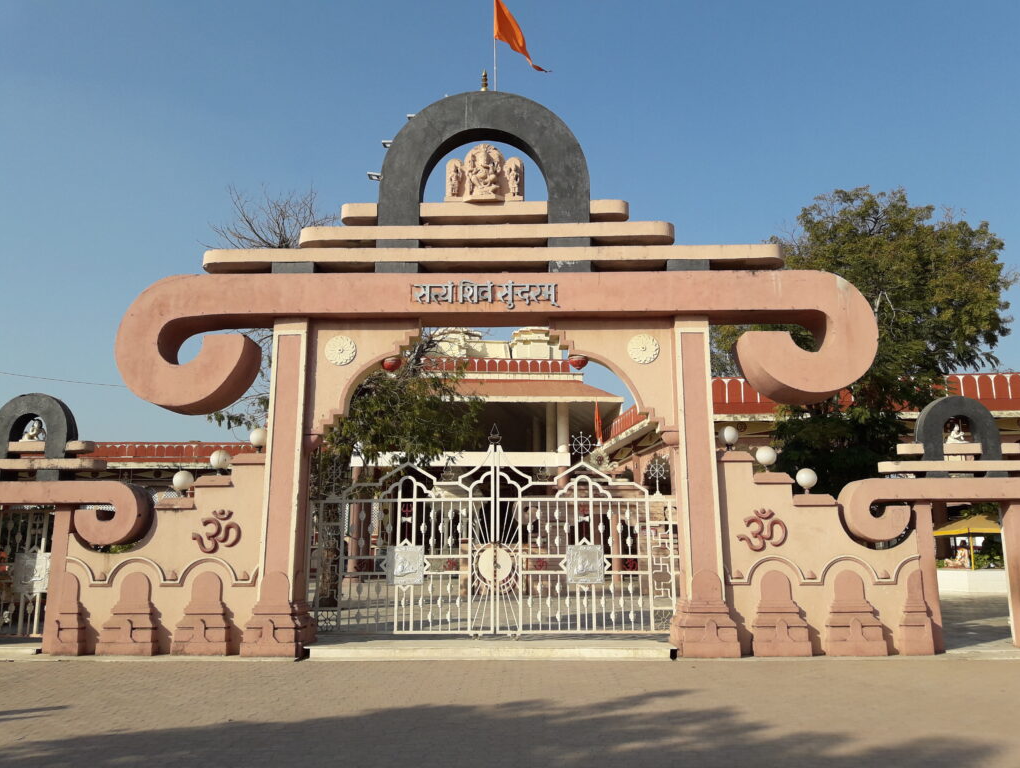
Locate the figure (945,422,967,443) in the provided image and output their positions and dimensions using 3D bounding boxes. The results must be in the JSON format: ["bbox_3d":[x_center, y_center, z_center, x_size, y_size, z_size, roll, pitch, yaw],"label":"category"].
[{"bbox_3d":[6.576,0.720,12.207,0.300,0.309,0.300,-9,-14,40],"label":"figure"}]

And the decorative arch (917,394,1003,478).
[{"bbox_3d":[6.561,0.782,12.170,1.103,1.175,0.310,0,-11,1],"label":"decorative arch"}]

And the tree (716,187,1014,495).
[{"bbox_3d":[8.601,0.060,19.745,7.244,10.180,7.000,0,-11,1],"label":"tree"}]

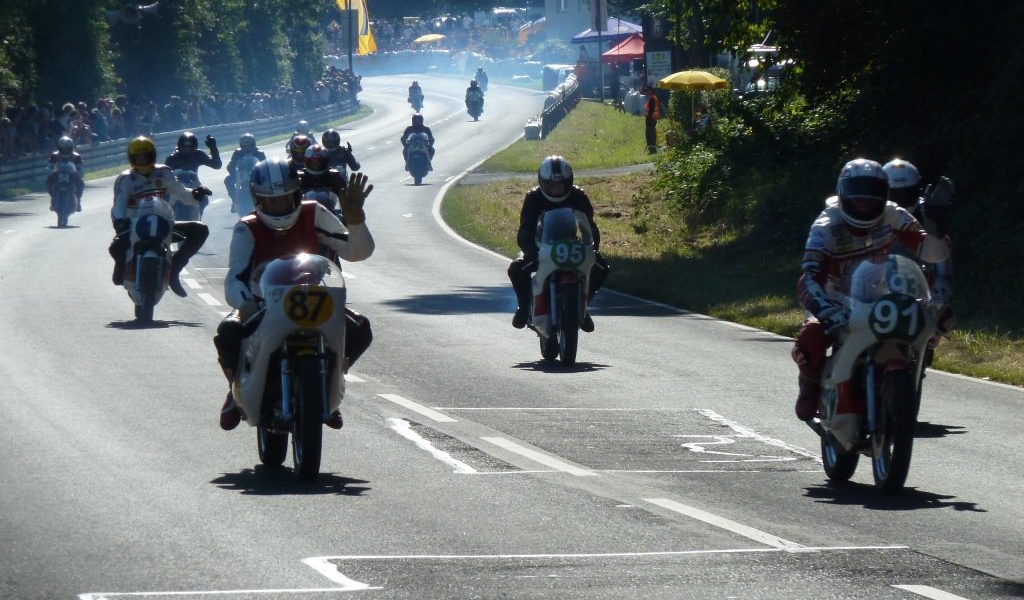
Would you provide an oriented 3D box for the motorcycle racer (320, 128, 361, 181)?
[{"bbox_3d":[-2.667,-1.901,100.000,0.780,1.340,0.860,0,2,-5],"label":"motorcycle racer"}]

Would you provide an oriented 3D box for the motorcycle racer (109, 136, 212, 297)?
[{"bbox_3d":[-3.206,-0.761,60.700,0.930,1.430,0.880,0,2,-6],"label":"motorcycle racer"}]

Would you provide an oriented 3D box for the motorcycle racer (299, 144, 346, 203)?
[{"bbox_3d":[-1.936,-0.943,67.100,0.740,1.260,0.880,0,2,-5],"label":"motorcycle racer"}]

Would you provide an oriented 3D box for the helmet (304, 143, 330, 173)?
[{"bbox_3d":[-1.958,-1.412,66.900,0.250,0.280,0.320,0,2,-5],"label":"helmet"}]

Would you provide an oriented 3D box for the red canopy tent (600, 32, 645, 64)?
[{"bbox_3d":[5.484,-10.244,292.000,3.100,3.000,3.100,0,2,-6],"label":"red canopy tent"}]

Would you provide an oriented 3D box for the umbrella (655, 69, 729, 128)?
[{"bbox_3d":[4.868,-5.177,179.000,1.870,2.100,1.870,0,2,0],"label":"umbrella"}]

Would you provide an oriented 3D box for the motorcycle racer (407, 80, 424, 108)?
[{"bbox_3d":[-4.524,-9.610,312.000,0.780,1.310,0.850,0,2,-3],"label":"motorcycle racer"}]

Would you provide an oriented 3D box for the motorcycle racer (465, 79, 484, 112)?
[{"bbox_3d":[-1.409,-7.644,250.000,0.700,1.260,0.850,0,2,-1],"label":"motorcycle racer"}]

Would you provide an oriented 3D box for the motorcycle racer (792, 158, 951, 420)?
[{"bbox_3d":[1.820,-0.053,33.700,0.760,1.310,0.880,0,2,-9],"label":"motorcycle racer"}]

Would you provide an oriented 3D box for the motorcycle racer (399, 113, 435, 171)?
[{"bbox_3d":[-2.260,-3.786,160.000,0.810,1.340,0.870,0,2,-1],"label":"motorcycle racer"}]

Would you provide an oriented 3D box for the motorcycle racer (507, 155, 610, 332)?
[{"bbox_3d":[0.352,-0.424,50.400,0.750,1.310,0.880,0,2,-6],"label":"motorcycle racer"}]

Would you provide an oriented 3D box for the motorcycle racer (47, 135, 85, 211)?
[{"bbox_3d":[-7.748,-2.204,115.500,0.670,1.320,0.850,0,2,-3],"label":"motorcycle racer"}]

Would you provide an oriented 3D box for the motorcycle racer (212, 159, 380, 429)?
[{"bbox_3d":[-1.150,-0.029,35.200,0.830,1.420,0.880,0,2,-8],"label":"motorcycle racer"}]

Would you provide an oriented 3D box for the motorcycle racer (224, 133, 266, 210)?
[{"bbox_3d":[-4.468,-2.145,112.000,0.720,1.320,0.850,0,2,-6],"label":"motorcycle racer"}]

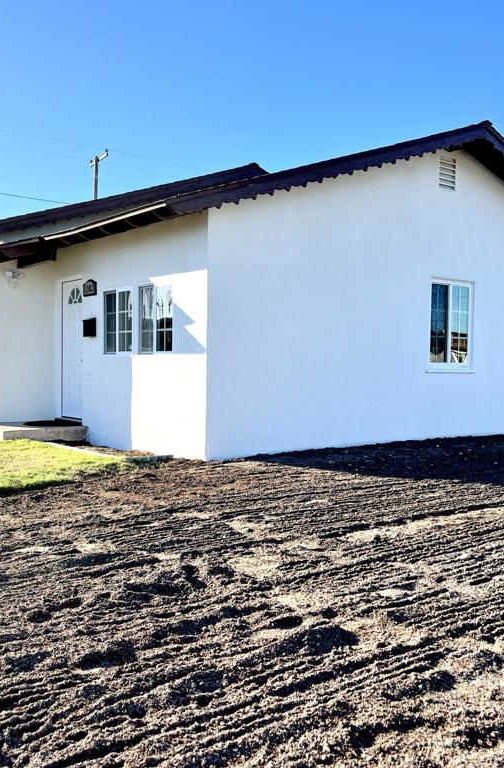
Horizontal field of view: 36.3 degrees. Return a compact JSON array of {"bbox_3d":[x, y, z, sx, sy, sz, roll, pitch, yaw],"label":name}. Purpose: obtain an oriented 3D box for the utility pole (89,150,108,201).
[{"bbox_3d":[-7.287,-5.470,36.167,0.320,10.824,2.500,0,2,-29],"label":"utility pole"}]

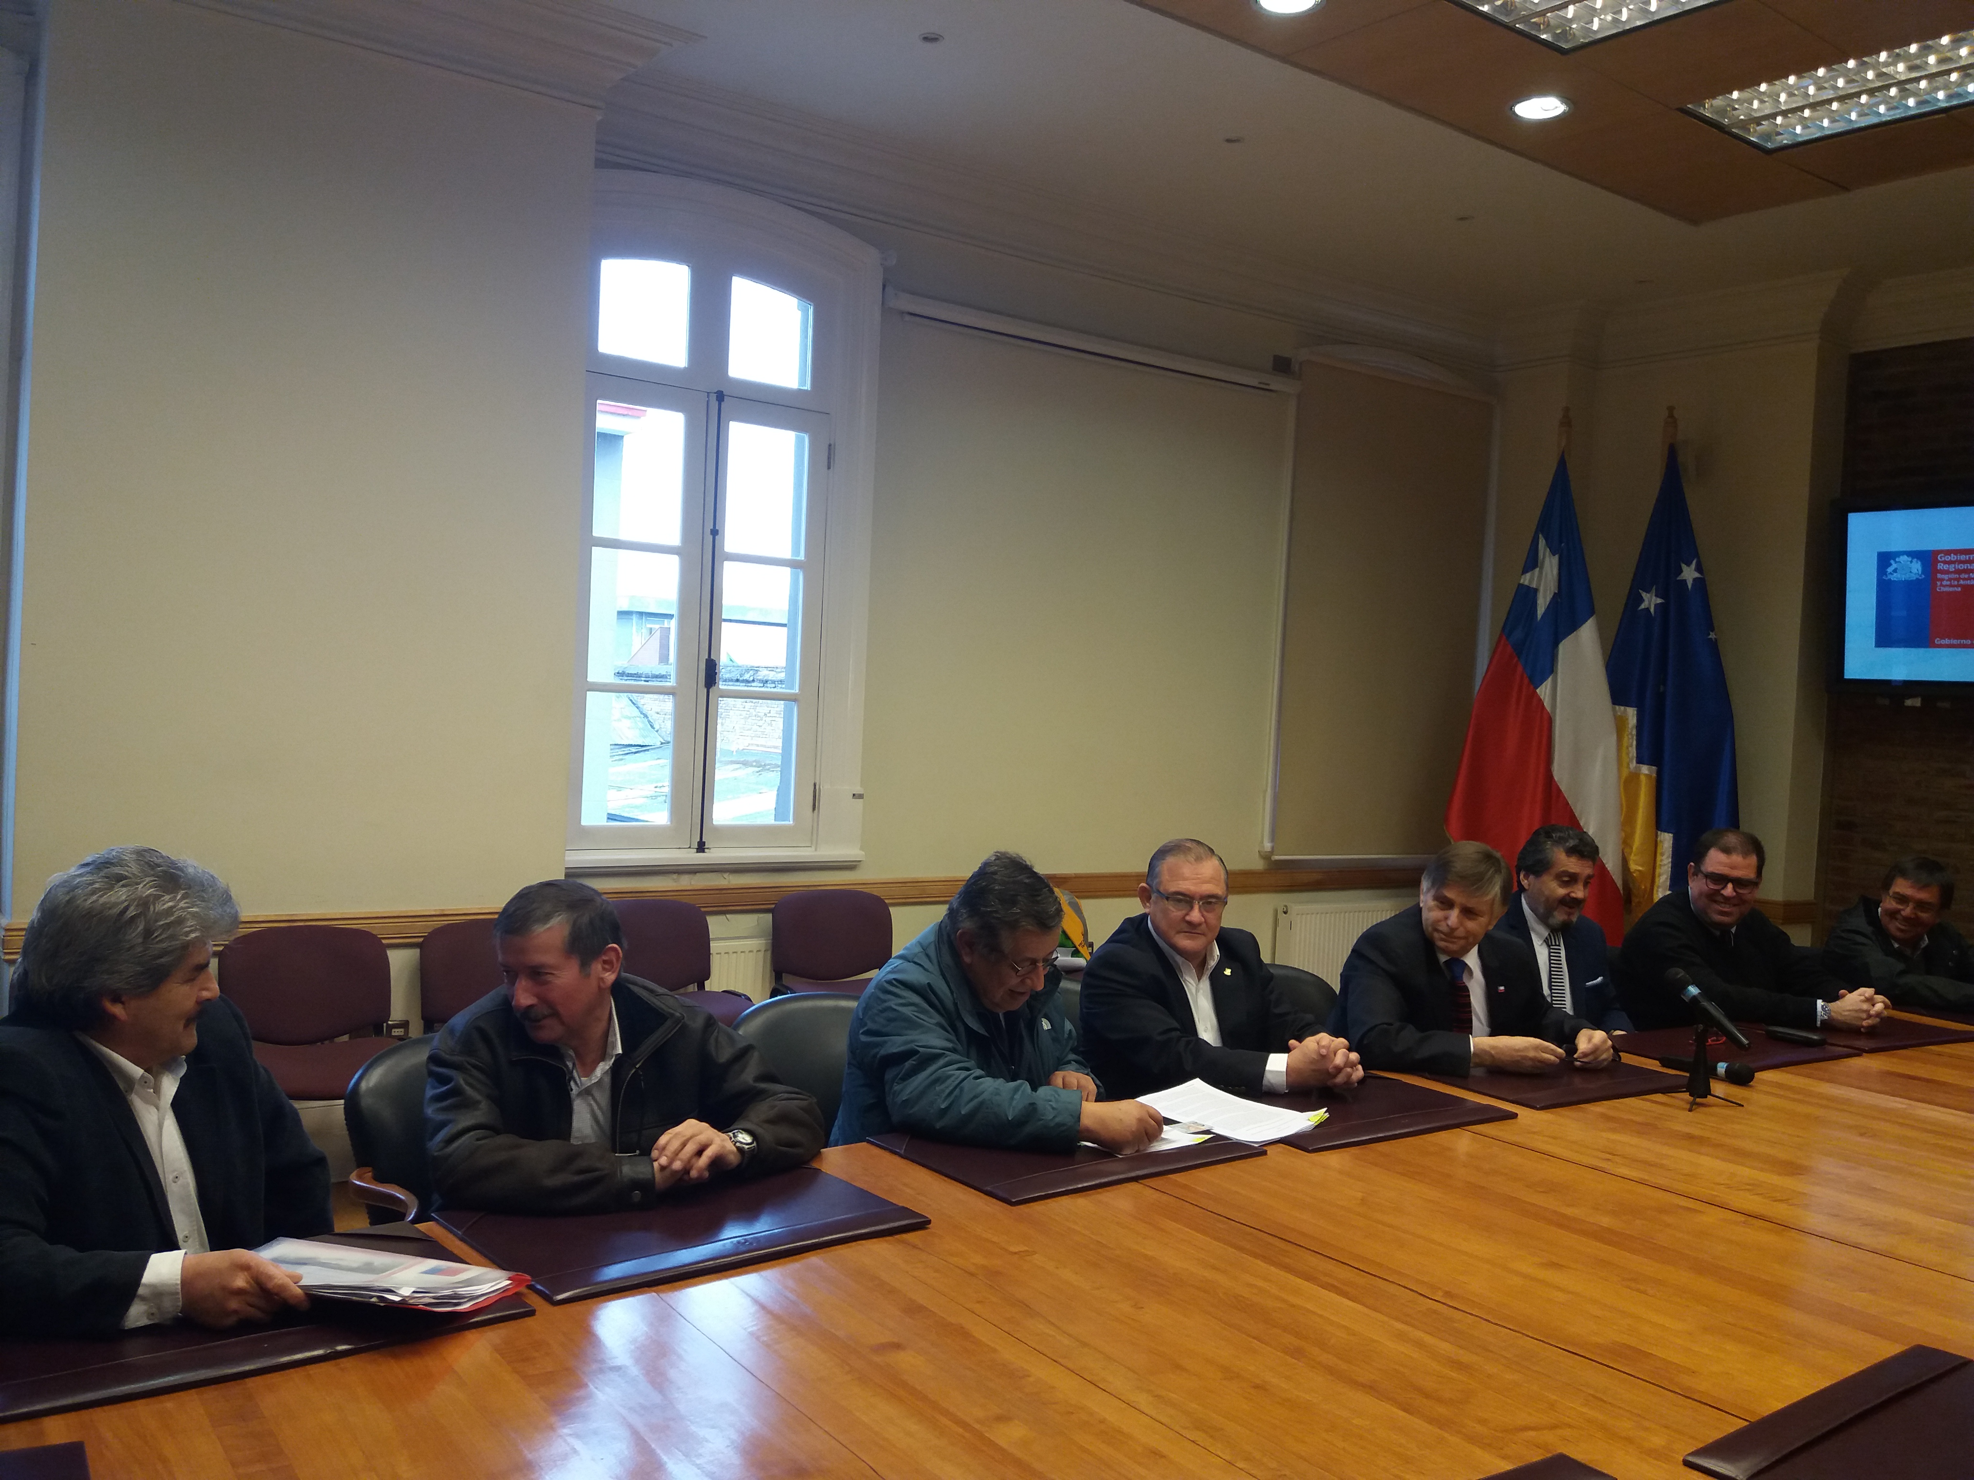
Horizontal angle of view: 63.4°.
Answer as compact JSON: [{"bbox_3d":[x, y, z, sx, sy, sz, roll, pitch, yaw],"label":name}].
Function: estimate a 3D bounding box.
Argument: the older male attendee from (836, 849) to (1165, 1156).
[{"bbox_3d":[-0.030,0.816,2.945,0.560,1.250,0.700,2,2,-35],"label":"older male attendee"}]

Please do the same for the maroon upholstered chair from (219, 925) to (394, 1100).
[{"bbox_3d":[-1.763,0.919,4.227,0.530,0.810,0.560,2,2,-35],"label":"maroon upholstered chair"}]

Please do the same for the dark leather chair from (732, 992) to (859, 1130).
[{"bbox_3d":[-0.152,0.975,3.162,0.600,0.910,0.620,2,2,-35],"label":"dark leather chair"}]

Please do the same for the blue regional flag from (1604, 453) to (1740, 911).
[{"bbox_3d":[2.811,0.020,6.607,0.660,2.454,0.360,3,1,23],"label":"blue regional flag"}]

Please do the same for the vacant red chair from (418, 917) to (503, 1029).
[{"bbox_3d":[-1.321,0.934,4.565,0.530,0.810,0.560,2,2,-35],"label":"vacant red chair"}]

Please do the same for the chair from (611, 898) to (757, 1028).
[{"bbox_3d":[-1.029,0.935,5.138,0.530,0.810,0.560,2,2,-35],"label":"chair"}]

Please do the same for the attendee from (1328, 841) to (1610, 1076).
[{"bbox_3d":[1.000,0.846,3.687,0.570,1.260,0.700,2,2,-35],"label":"attendee"}]

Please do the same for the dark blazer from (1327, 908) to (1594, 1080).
[{"bbox_3d":[1.003,0.685,3.691,0.560,0.580,0.520,2,2,-35],"label":"dark blazer"}]

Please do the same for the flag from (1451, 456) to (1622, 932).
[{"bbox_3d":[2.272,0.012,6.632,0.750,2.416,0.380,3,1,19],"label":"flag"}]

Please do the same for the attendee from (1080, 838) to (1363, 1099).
[{"bbox_3d":[0.426,0.831,3.304,0.560,1.250,0.660,2,2,-35],"label":"attendee"}]

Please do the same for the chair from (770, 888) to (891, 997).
[{"bbox_3d":[-0.457,0.953,5.617,0.530,0.810,0.560,2,2,-35],"label":"chair"}]

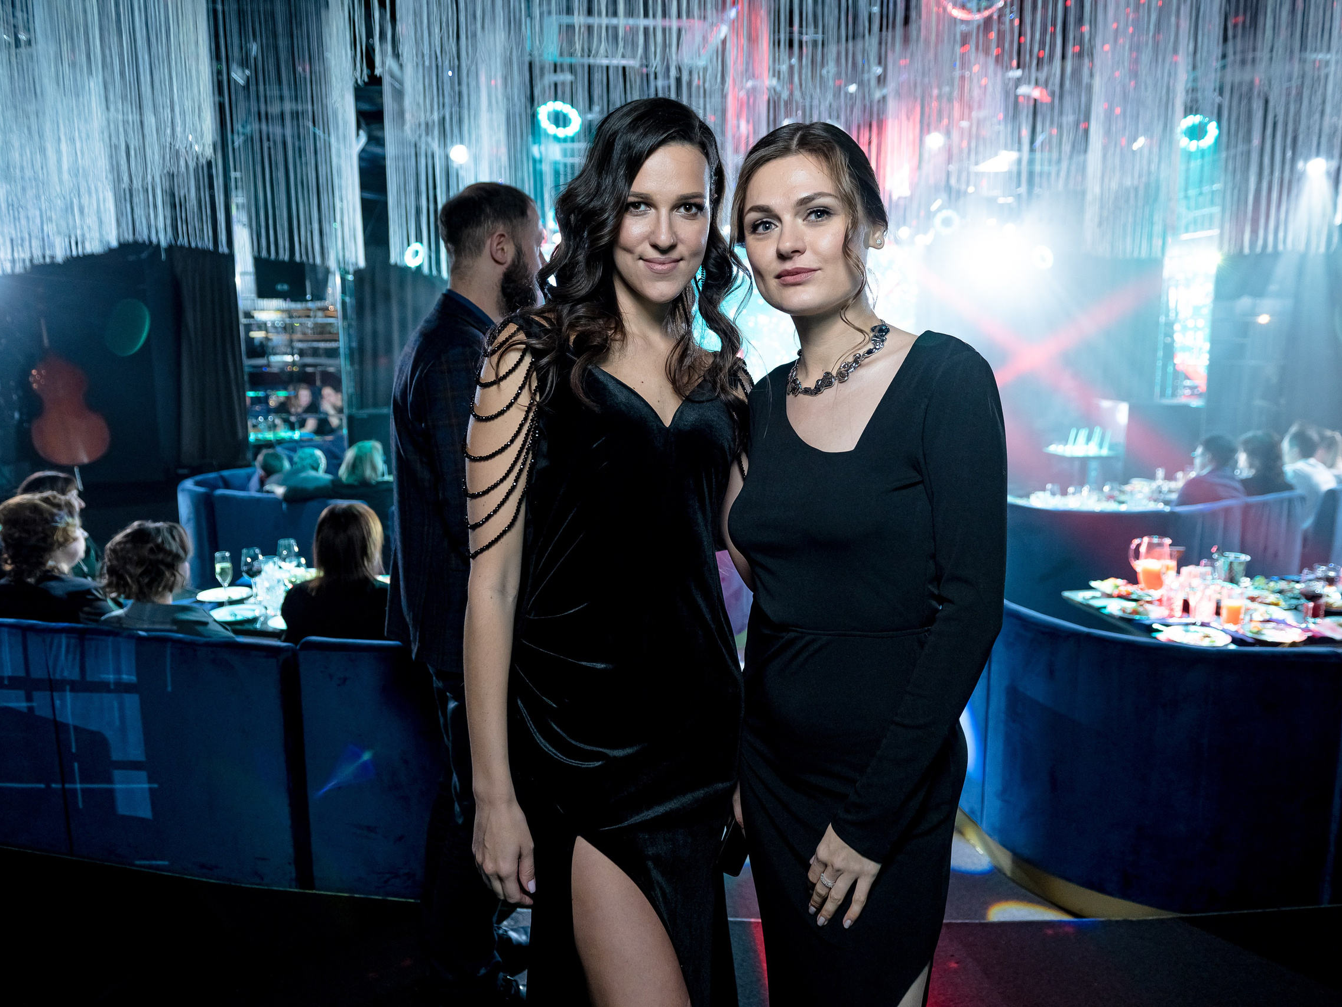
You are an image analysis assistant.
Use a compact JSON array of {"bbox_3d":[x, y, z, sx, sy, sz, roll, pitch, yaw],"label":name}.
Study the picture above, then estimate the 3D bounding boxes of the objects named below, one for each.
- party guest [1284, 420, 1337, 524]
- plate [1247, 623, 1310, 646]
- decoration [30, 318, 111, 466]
[{"bbox_3d":[3.681,0.127,6.151,0.520,1.220,0.750,-8,12,-40],"label":"party guest"},{"bbox_3d":[1.963,0.428,3.261,0.210,0.030,0.210,0,9,0],"label":"plate"},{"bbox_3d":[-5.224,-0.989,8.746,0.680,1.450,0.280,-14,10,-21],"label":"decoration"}]

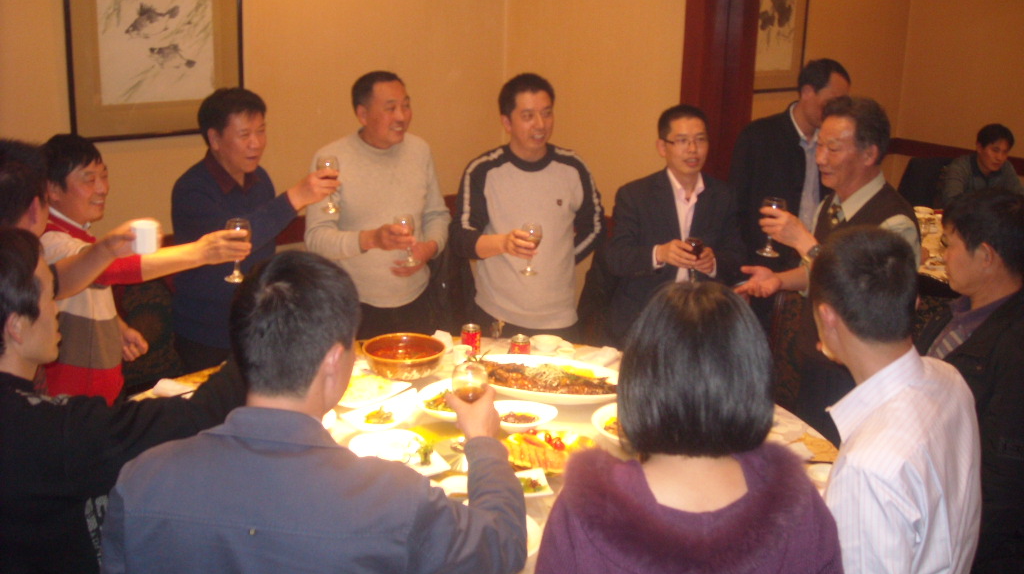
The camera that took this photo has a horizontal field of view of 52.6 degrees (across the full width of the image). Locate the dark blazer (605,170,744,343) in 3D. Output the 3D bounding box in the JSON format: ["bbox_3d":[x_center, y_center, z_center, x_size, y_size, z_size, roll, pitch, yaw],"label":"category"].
[{"bbox_3d":[0.563,-0.053,3.728,0.490,0.730,0.360,0,18,-1],"label":"dark blazer"}]

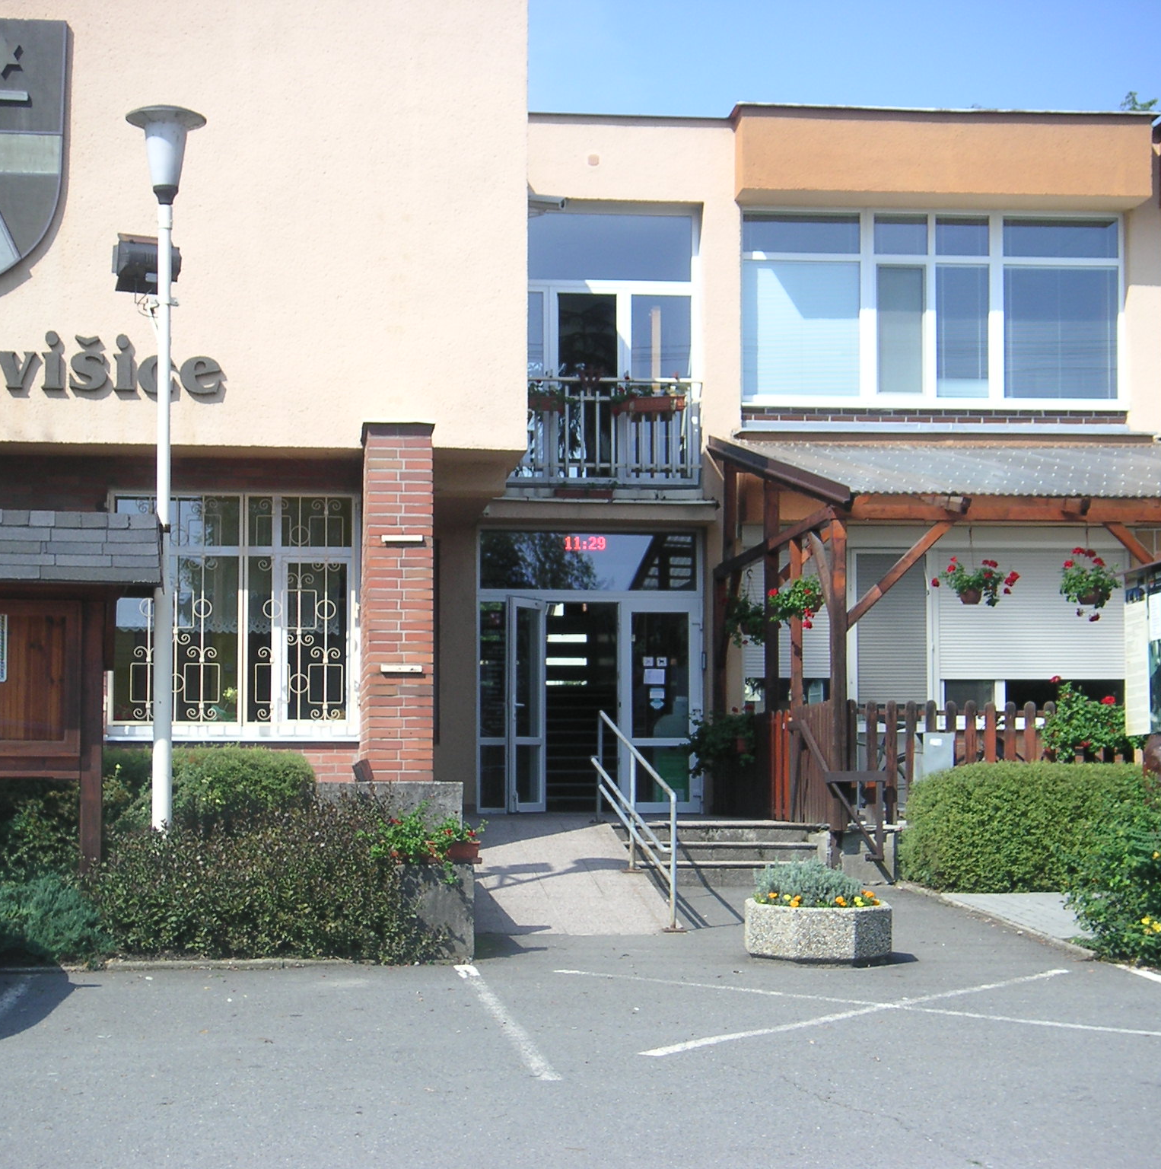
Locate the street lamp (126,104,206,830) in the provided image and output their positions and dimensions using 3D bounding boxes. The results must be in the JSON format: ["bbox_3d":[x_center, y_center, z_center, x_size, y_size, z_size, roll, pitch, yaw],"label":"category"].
[{"bbox_3d":[-2.754,-0.390,16.400,0.530,5.500,0.530,0,-3,-7],"label":"street lamp"}]

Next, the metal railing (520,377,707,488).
[{"bbox_3d":[0.189,-1.273,20.800,1.700,0.930,0.100,1,-3,-7],"label":"metal railing"}]

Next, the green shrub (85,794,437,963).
[{"bbox_3d":[-2.027,1.872,15.950,2.200,0.920,1.400,0,-3,-7],"label":"green shrub"}]

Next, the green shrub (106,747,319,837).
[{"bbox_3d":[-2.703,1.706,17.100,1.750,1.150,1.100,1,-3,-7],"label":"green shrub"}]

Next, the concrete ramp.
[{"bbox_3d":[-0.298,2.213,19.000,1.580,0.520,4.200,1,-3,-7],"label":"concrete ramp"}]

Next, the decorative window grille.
[{"bbox_3d":[-2.653,0.191,18.900,1.880,1.830,0.060,1,-3,-7],"label":"decorative window grille"}]

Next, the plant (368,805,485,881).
[{"bbox_3d":[-0.970,1.630,15.600,0.740,0.470,0.400,0,-3,-7],"label":"plant"}]

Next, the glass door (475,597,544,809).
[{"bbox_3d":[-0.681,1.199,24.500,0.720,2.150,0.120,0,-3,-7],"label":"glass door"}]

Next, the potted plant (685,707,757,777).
[{"bbox_3d":[1.352,1.516,23.800,0.680,0.680,0.600,0,-3,-7],"label":"potted plant"}]

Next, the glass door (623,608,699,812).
[{"bbox_3d":[0.814,1.255,24.900,0.800,2.130,0.100,0,-3,-7],"label":"glass door"}]

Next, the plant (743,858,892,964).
[{"bbox_3d":[1.500,2.021,15.600,0.870,0.600,0.820,0,-3,-7],"label":"plant"}]

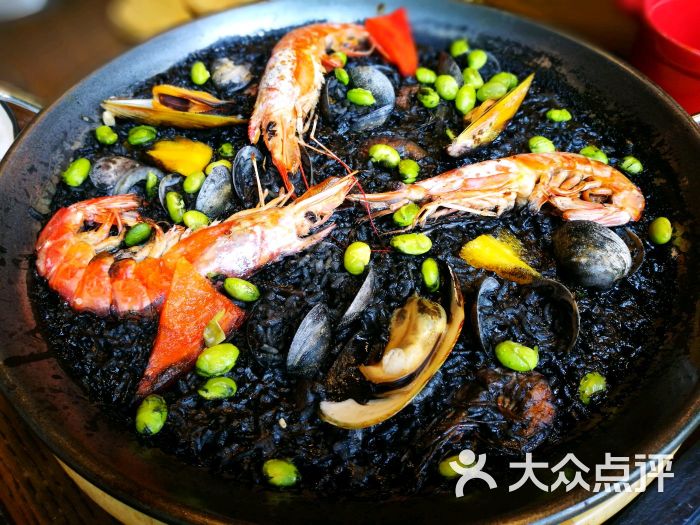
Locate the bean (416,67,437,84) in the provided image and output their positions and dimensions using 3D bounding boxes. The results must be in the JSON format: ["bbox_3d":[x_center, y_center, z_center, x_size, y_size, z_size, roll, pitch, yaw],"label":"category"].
[{"bbox_3d":[0.041,-0.100,0.292,0.013,0.009,0.011,23,57,18],"label":"bean"}]

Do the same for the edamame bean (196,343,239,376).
[{"bbox_3d":[-0.055,0.041,0.229,0.018,0.011,0.013,-19,53,-13],"label":"edamame bean"}]

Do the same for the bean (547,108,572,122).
[{"bbox_3d":[0.112,-0.079,0.291,0.014,0.007,0.010,3,51,4],"label":"bean"}]

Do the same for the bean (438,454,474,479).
[{"bbox_3d":[0.039,0.075,0.201,0.015,0.009,0.009,-15,52,-10],"label":"bean"}]

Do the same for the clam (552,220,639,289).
[{"bbox_3d":[0.107,-0.004,0.237,0.037,0.021,0.031,11,52,9],"label":"clam"}]

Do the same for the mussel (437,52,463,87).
[{"bbox_3d":[0.053,-0.101,0.289,0.014,0.018,0.026,-10,53,-5],"label":"mussel"}]

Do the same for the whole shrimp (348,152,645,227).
[{"bbox_3d":[0.065,-0.032,0.243,0.132,0.024,0.039,-1,51,0],"label":"whole shrimp"}]

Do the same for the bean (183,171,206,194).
[{"bbox_3d":[-0.084,-0.043,0.296,0.011,0.010,0.017,23,55,19],"label":"bean"}]

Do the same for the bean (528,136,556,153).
[{"bbox_3d":[0.100,-0.060,0.285,0.015,0.009,0.011,37,61,26],"label":"bean"}]

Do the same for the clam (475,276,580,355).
[{"bbox_3d":[0.066,0.020,0.202,0.039,0.015,0.035,9,54,9],"label":"clam"}]

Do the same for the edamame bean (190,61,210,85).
[{"bbox_3d":[-0.091,-0.115,0.331,0.011,0.010,0.020,-10,52,-7],"label":"edamame bean"}]

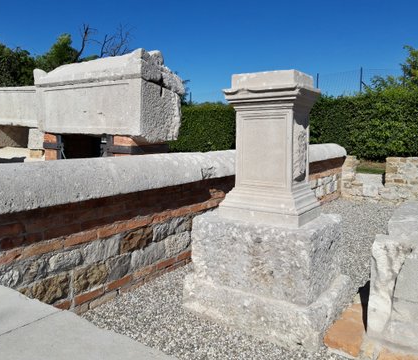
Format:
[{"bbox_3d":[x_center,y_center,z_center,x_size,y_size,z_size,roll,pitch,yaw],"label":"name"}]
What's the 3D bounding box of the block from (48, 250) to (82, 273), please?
[{"bbox_3d":[-1.129,0.599,2.724,0.170,0.093,0.263,5,9,36],"label":"block"}]

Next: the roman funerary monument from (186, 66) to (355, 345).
[{"bbox_3d":[0.530,0.115,2.951,1.113,1.855,0.956,5,9,34],"label":"roman funerary monument"}]

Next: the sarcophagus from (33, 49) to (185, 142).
[{"bbox_3d":[-1.513,-1.180,5.400,2.170,1.180,0.930,5,8,32],"label":"sarcophagus"}]

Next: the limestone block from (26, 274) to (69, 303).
[{"bbox_3d":[-1.213,0.807,2.636,0.170,0.194,0.328,5,9,36],"label":"limestone block"}]

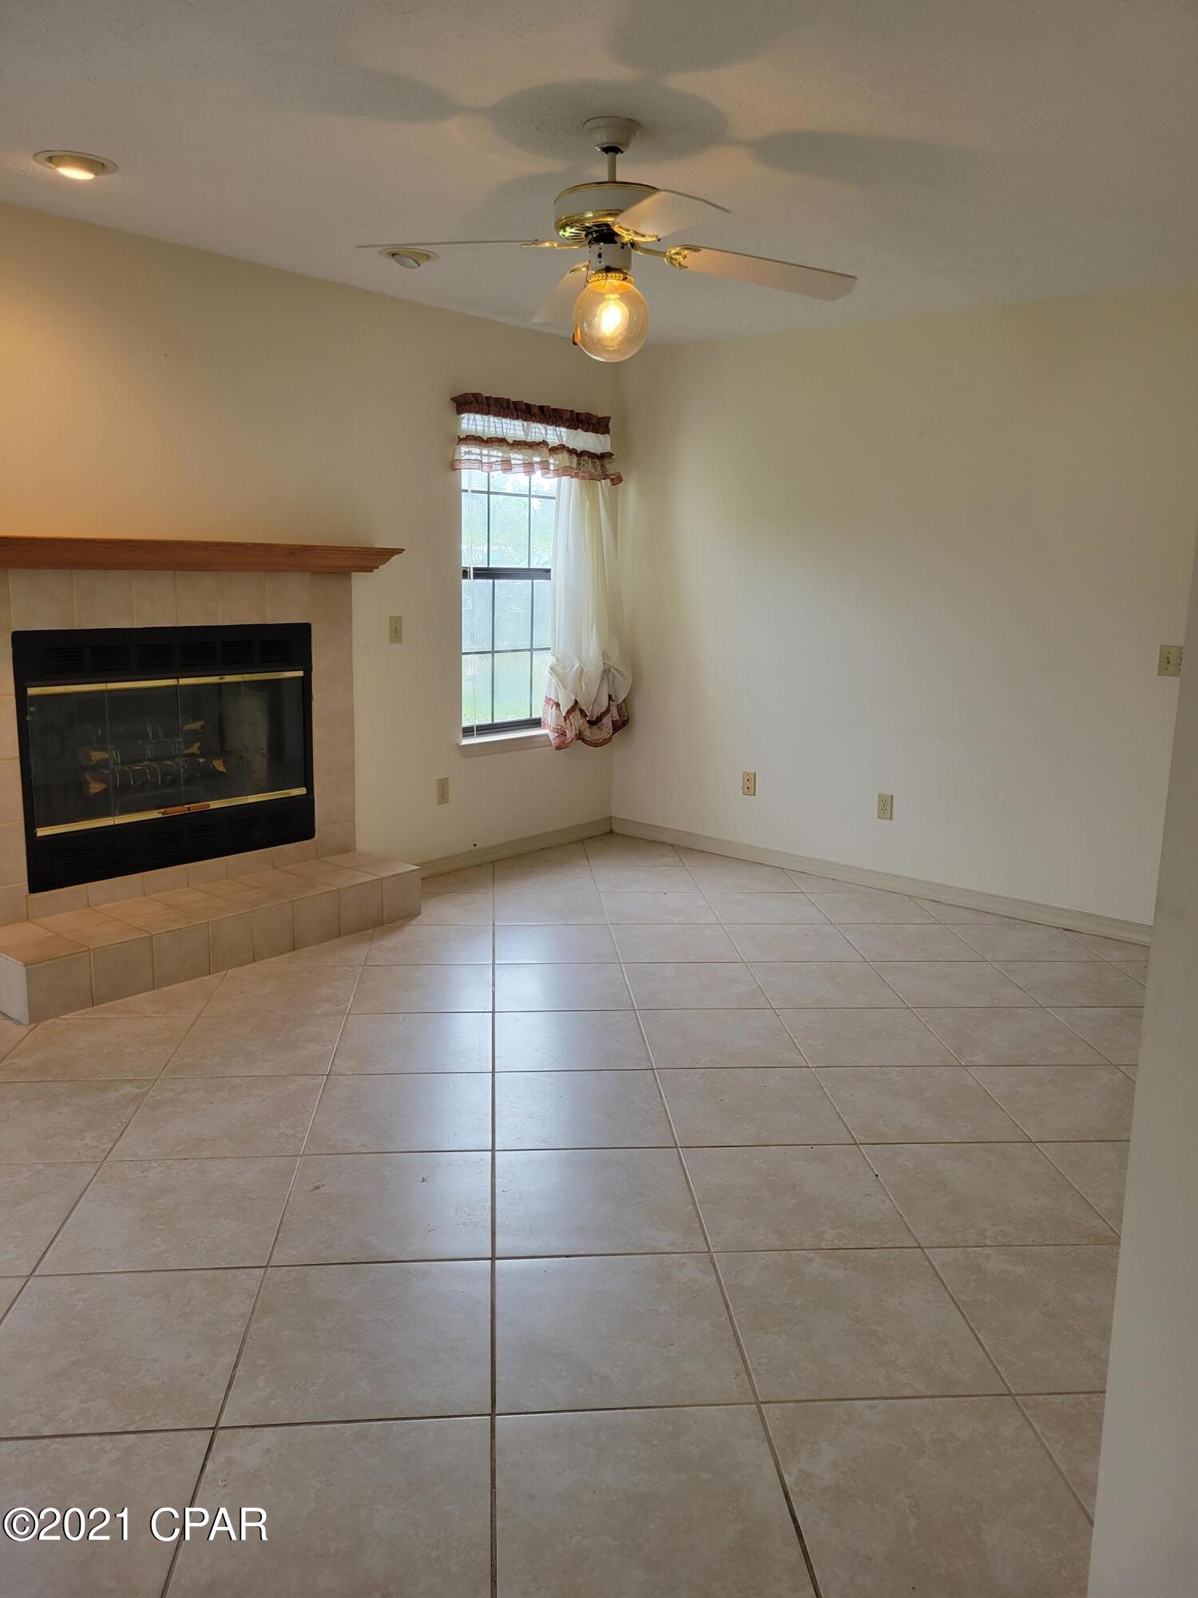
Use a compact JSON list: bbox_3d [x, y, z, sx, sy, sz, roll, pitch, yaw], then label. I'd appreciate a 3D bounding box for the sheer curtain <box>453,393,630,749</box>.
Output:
[{"bbox_3d":[-0.234,-0.996,5.625,0.150,1.600,1.150,11,15,39],"label":"sheer curtain"}]

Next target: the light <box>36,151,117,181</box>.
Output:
[{"bbox_3d":[-1.403,-1.681,3.219,0.210,0.050,0.210,11,15,39],"label":"light"}]

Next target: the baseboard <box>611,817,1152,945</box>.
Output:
[{"bbox_3d":[1.121,0.342,5.520,2.750,0.086,0.018,11,15,39],"label":"baseboard"}]

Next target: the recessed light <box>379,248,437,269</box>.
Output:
[{"bbox_3d":[-0.652,-1.844,4.117,0.205,0.050,0.205,0,11,-5],"label":"recessed light"}]

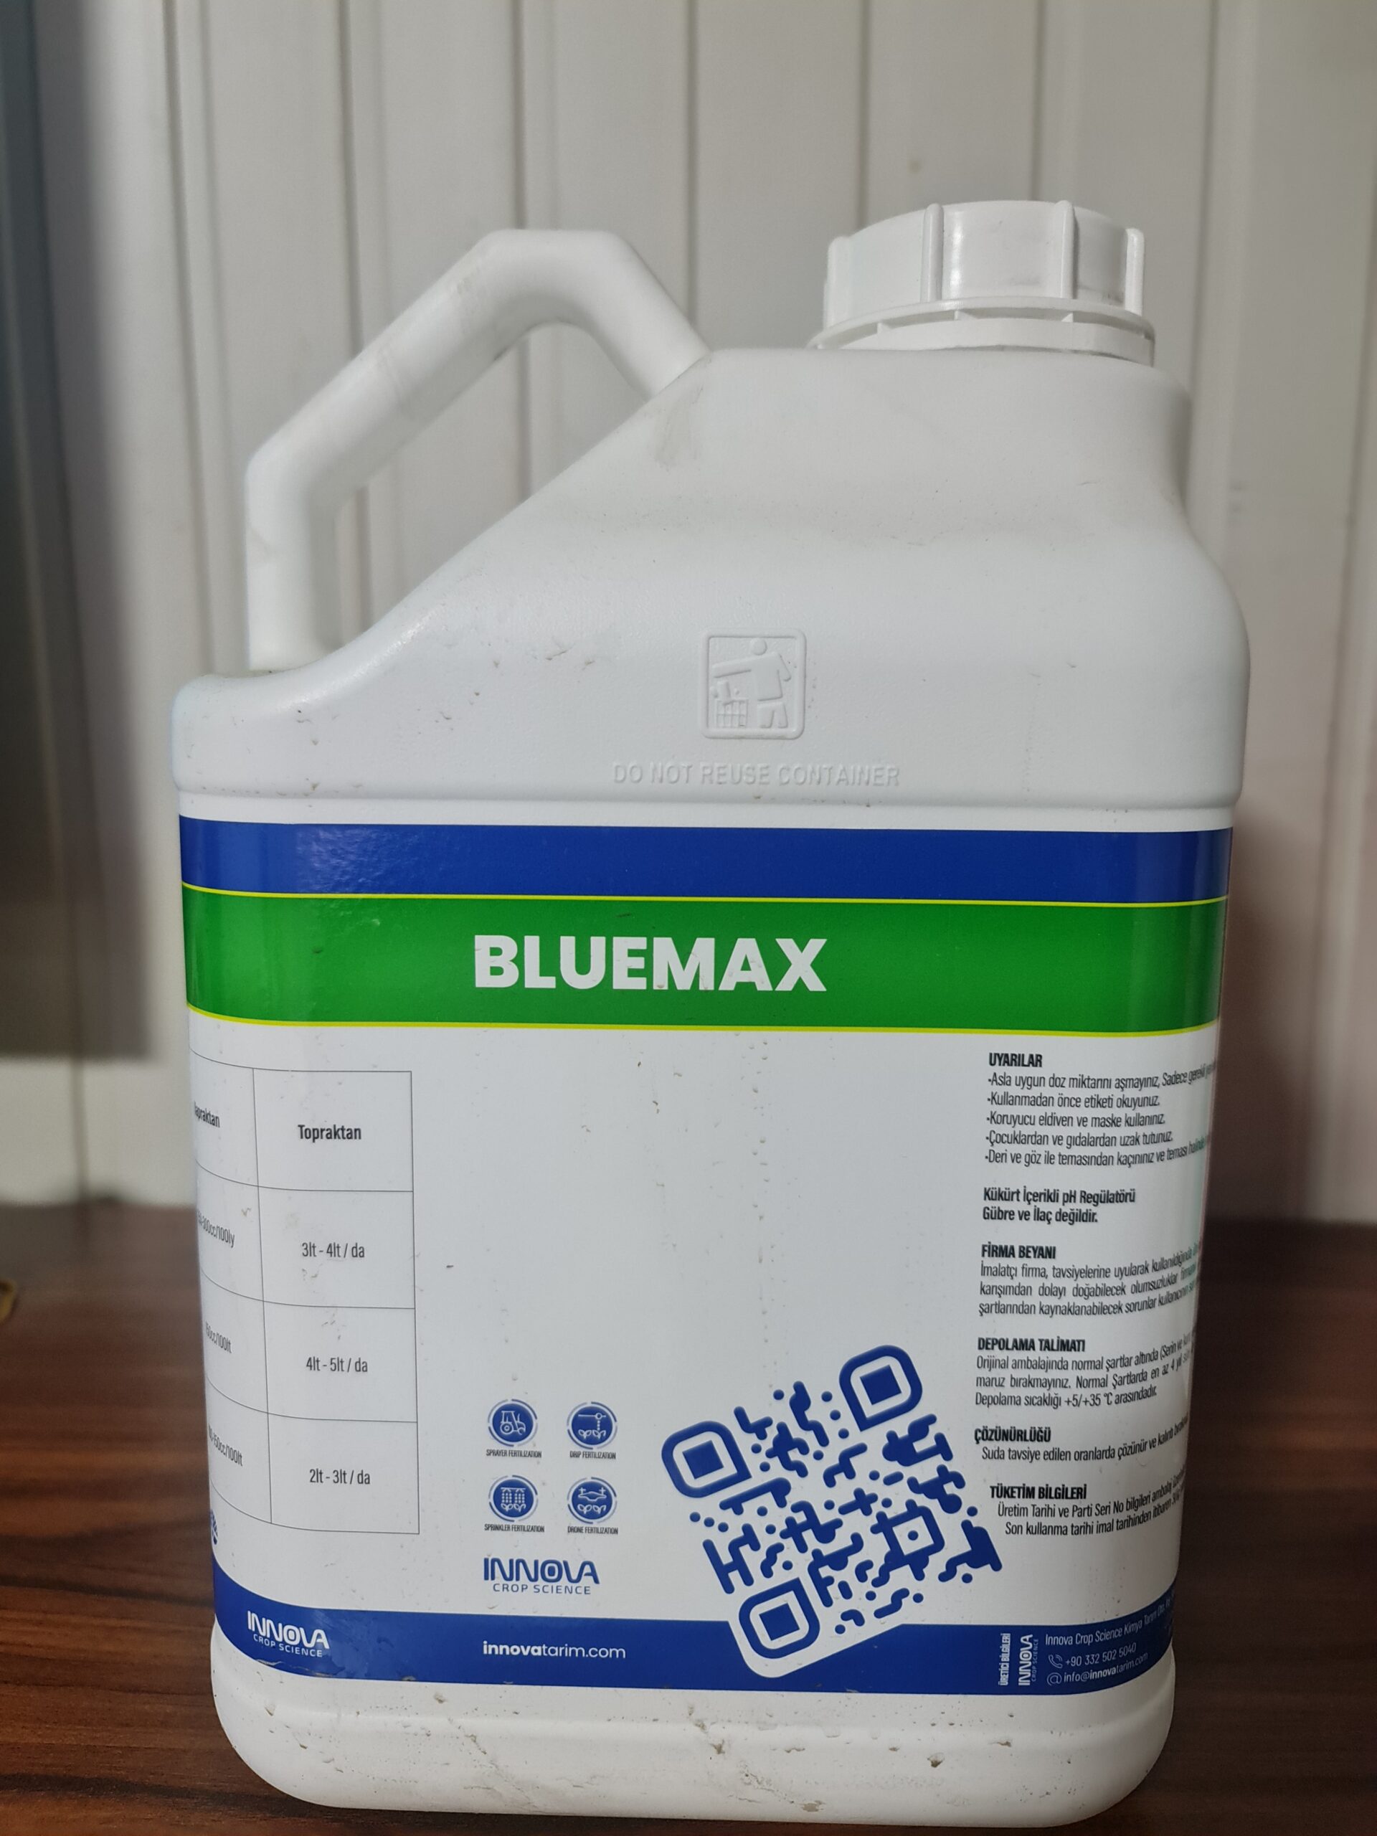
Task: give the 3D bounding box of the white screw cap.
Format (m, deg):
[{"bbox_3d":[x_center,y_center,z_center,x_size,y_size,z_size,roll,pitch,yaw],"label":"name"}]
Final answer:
[{"bbox_3d":[0.058,-0.117,0.264,0.067,0.025,0.067,1,8,2],"label":"white screw cap"}]

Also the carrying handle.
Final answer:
[{"bbox_3d":[-0.043,-0.093,0.270,0.095,0.085,0.027,1,8,2],"label":"carrying handle"}]

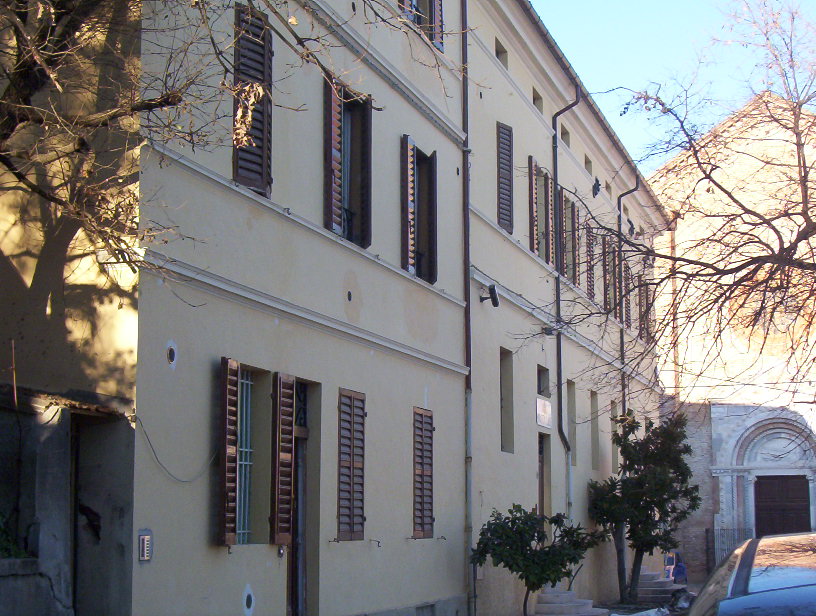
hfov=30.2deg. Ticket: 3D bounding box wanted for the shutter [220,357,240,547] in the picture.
[{"bbox_3d":[-1.538,1.243,13.088,0.055,1.602,0.425,-1,-8,7],"label":"shutter"}]

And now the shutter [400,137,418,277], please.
[{"bbox_3d":[0.019,-1.250,18.610,0.055,1.679,0.425,-2,-8,17],"label":"shutter"}]

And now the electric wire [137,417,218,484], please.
[{"bbox_3d":[-1.848,1.163,12.289,0.050,0.490,1.504,-2,-8,17],"label":"electric wire"}]

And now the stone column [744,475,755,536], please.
[{"bbox_3d":[9.108,5.813,40.253,0.260,2.725,0.260,-2,-8,17],"label":"stone column"}]

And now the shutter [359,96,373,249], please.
[{"bbox_3d":[-0.468,-1.500,16.965,0.055,1.690,0.425,1,-8,-10],"label":"shutter"}]

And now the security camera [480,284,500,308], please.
[{"bbox_3d":[1.214,-0.168,22.111,0.250,0.180,0.360,-2,-35,13],"label":"security camera"}]

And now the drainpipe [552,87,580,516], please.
[{"bbox_3d":[2.927,0.505,27.326,0.520,9.390,0.110,-2,-8,17],"label":"drainpipe"}]

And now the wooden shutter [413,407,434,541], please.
[{"bbox_3d":[0.197,2.067,18.885,0.055,1.602,0.861,-2,-8,17],"label":"wooden shutter"}]

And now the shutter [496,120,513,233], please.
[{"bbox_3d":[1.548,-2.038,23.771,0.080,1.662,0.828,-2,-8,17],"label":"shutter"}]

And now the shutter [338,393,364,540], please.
[{"bbox_3d":[-0.603,1.698,16.335,0.055,1.613,0.861,-2,-8,17],"label":"shutter"}]

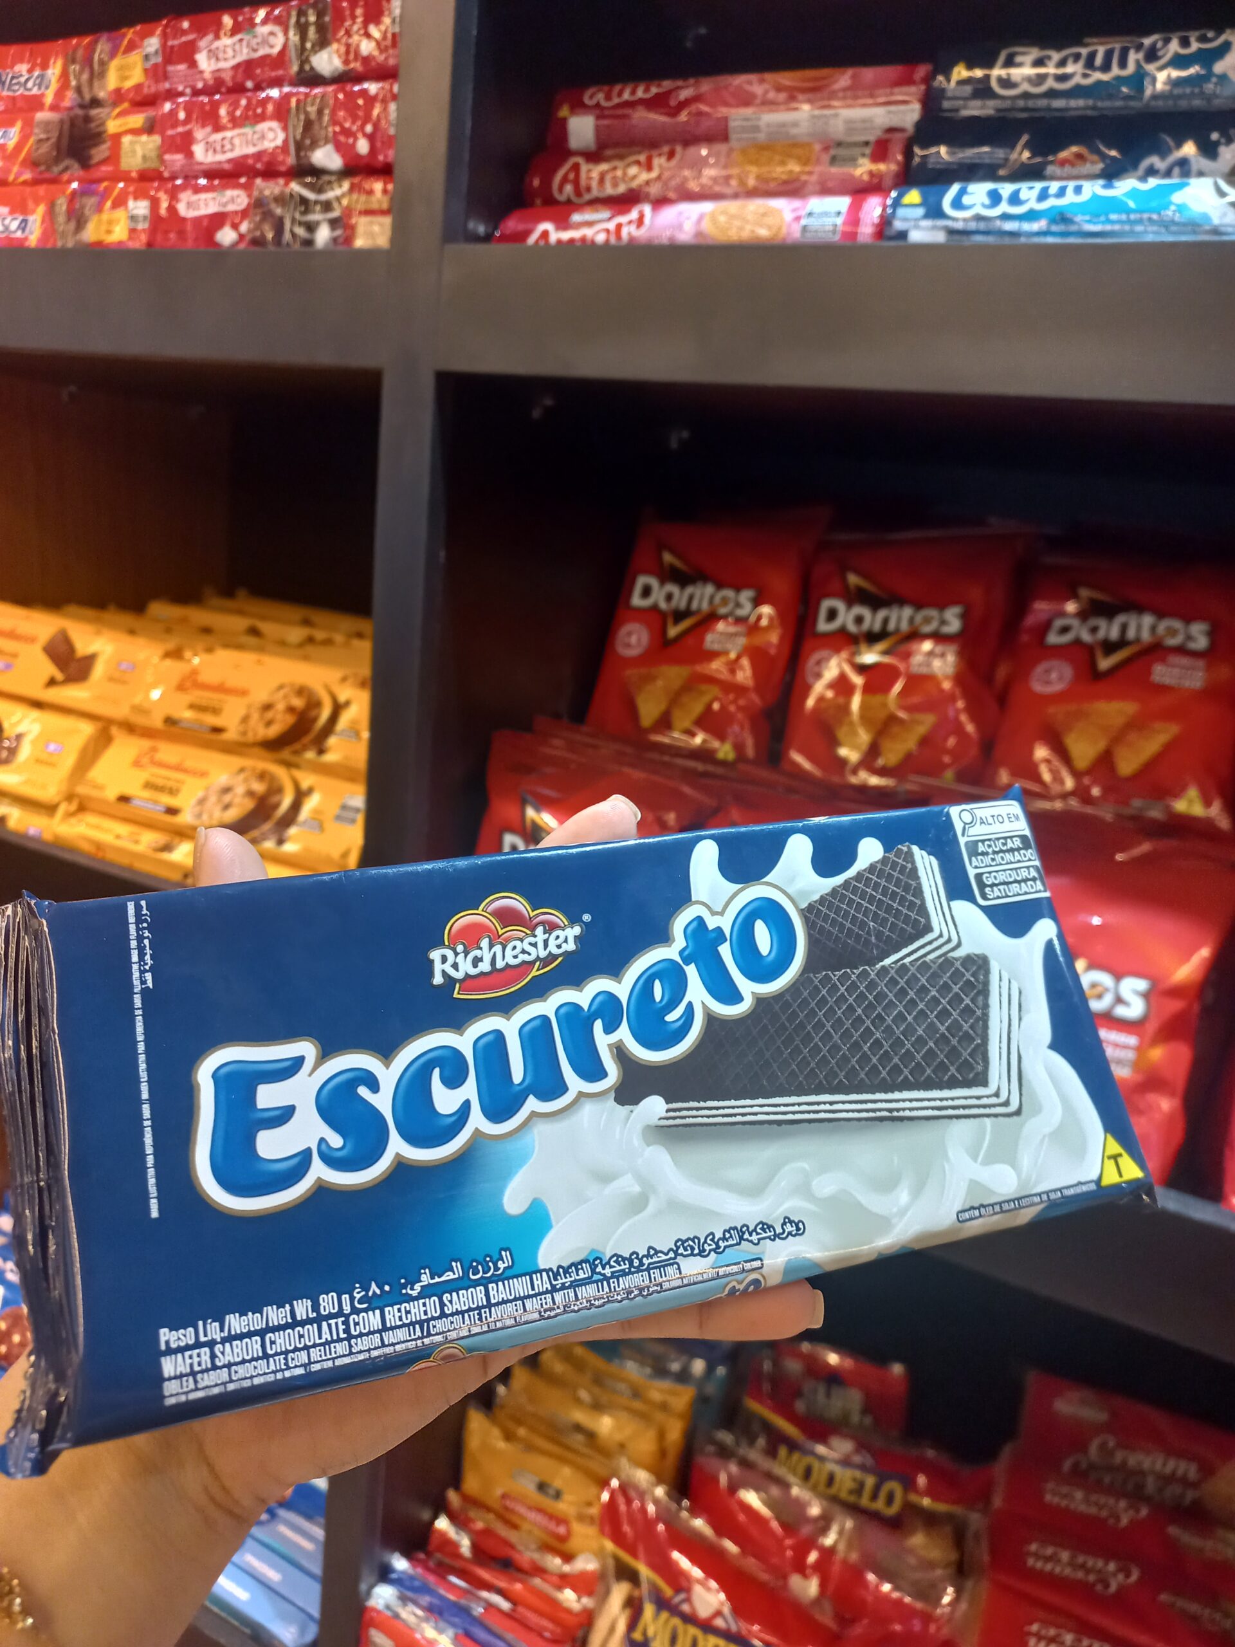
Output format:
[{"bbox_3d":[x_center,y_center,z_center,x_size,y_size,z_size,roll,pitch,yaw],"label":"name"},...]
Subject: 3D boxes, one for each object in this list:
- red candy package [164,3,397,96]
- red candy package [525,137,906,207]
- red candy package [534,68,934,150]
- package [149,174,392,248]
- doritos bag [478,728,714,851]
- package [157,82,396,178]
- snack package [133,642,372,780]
[{"bbox_3d":[-0.155,-0.393,0.620,0.166,0.037,0.053,13,16,25],"label":"red candy package"},{"bbox_3d":[0.041,-0.291,0.556,0.191,0.040,0.040,13,4,25],"label":"red candy package"},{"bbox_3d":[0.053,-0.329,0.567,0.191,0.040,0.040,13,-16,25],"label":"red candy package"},{"bbox_3d":[-0.168,-0.317,0.632,0.166,0.037,0.053,13,16,25],"label":"package"},{"bbox_3d":[-0.021,0.037,0.650,0.131,0.158,0.044,15,0,30],"label":"doritos bag"},{"bbox_3d":[-0.160,-0.354,0.625,0.166,0.037,0.053,13,16,25],"label":"package"},{"bbox_3d":[-0.239,-0.076,0.845,0.236,0.055,0.036,13,-13,25],"label":"snack package"}]

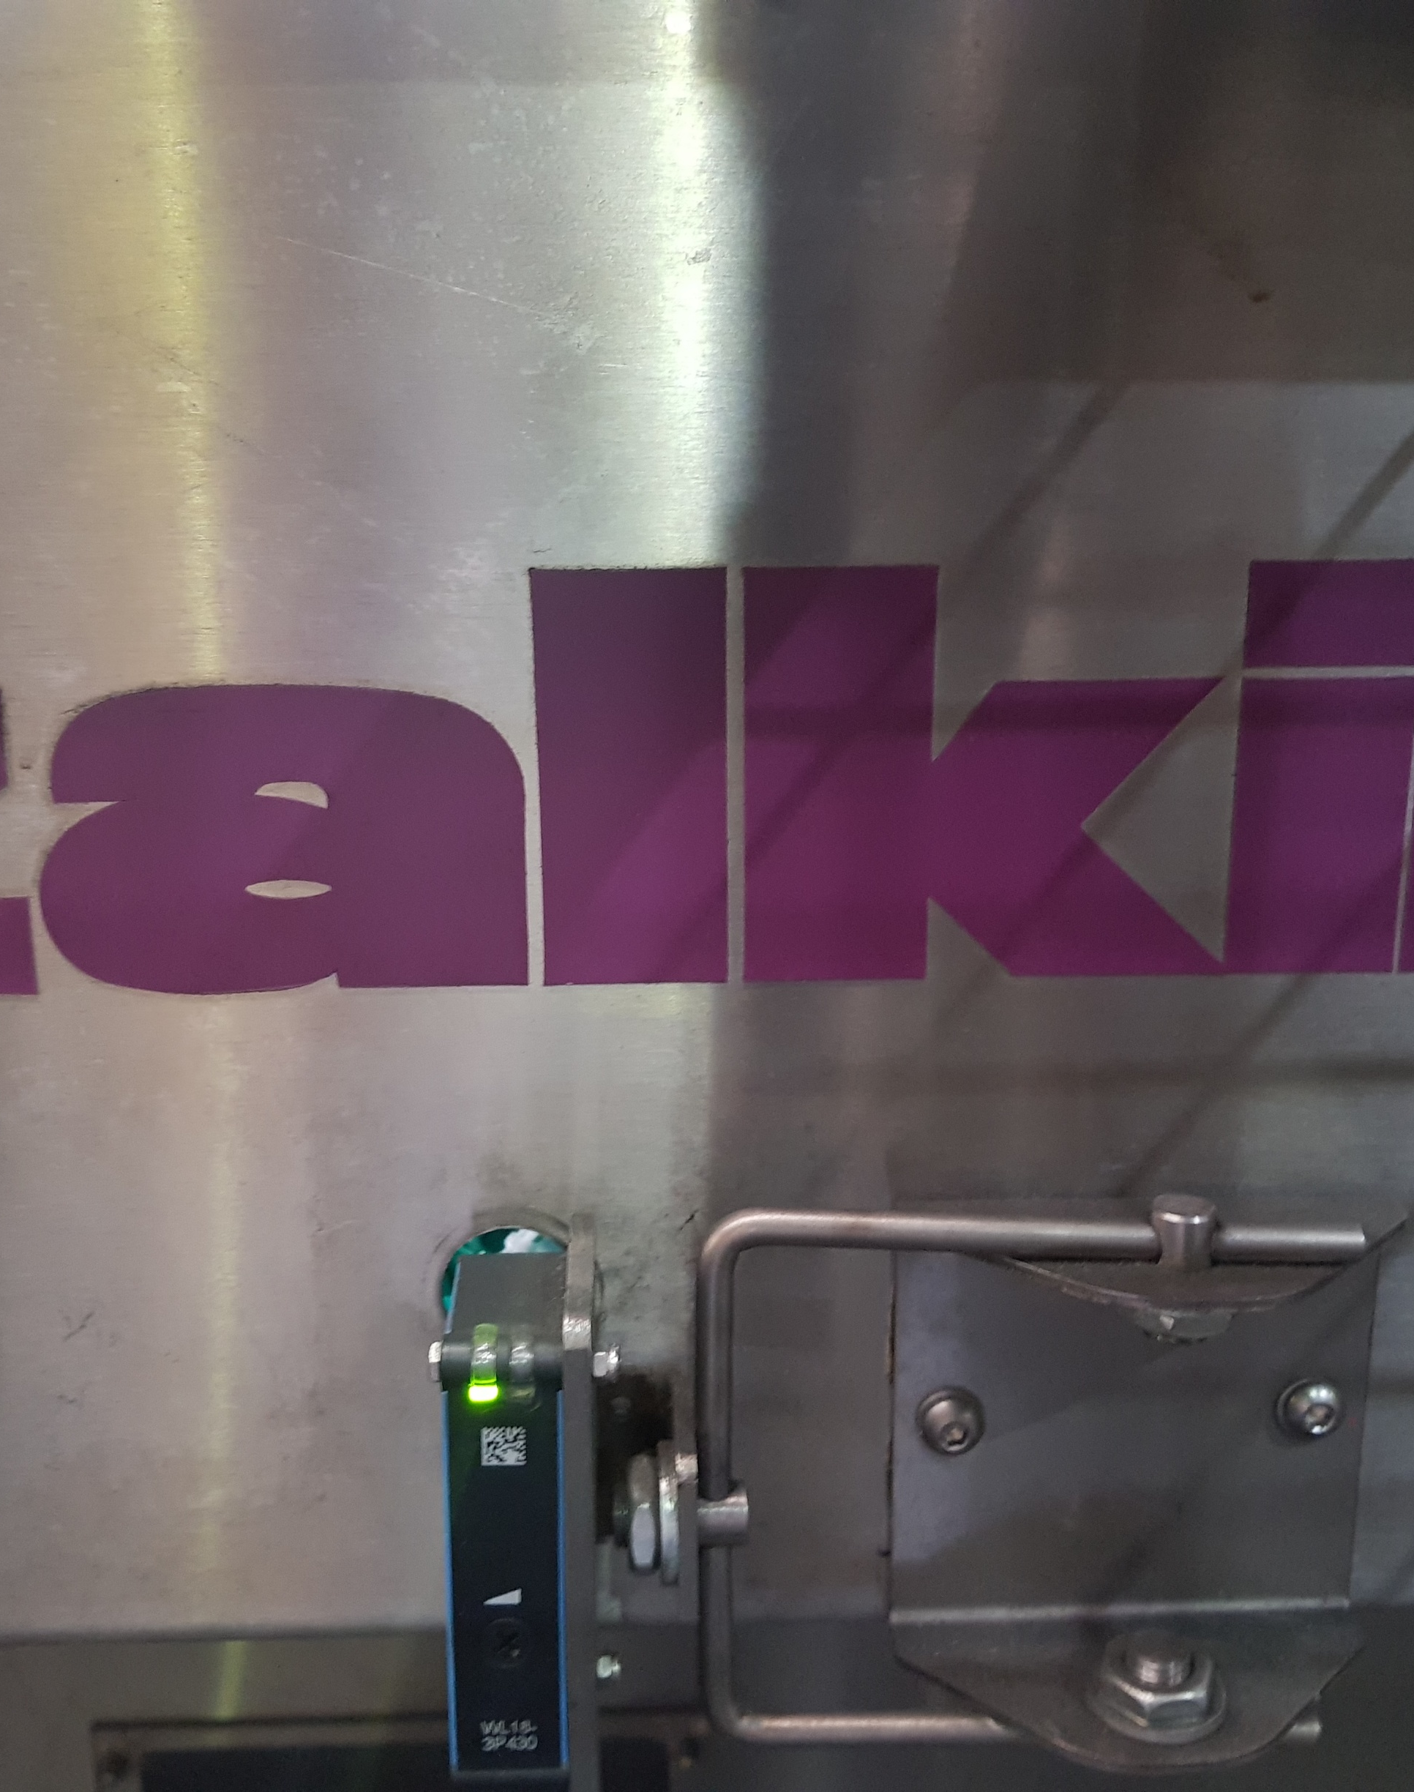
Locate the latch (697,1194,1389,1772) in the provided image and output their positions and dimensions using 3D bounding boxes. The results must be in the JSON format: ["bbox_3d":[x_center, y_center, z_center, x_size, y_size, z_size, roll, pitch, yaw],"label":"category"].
[{"bbox_3d":[0.052,0.085,0.266,0.107,0.090,0.037,-1,13,-1],"label":"latch"}]

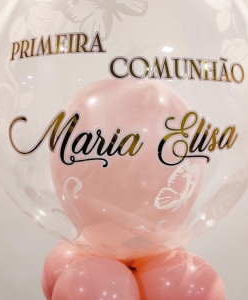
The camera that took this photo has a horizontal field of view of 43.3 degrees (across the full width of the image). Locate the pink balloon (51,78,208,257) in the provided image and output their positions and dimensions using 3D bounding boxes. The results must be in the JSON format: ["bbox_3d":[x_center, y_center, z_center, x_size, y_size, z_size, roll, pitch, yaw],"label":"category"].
[{"bbox_3d":[0.006,0.036,0.550,0.262,0.305,0.262,0,2,0],"label":"pink balloon"}]

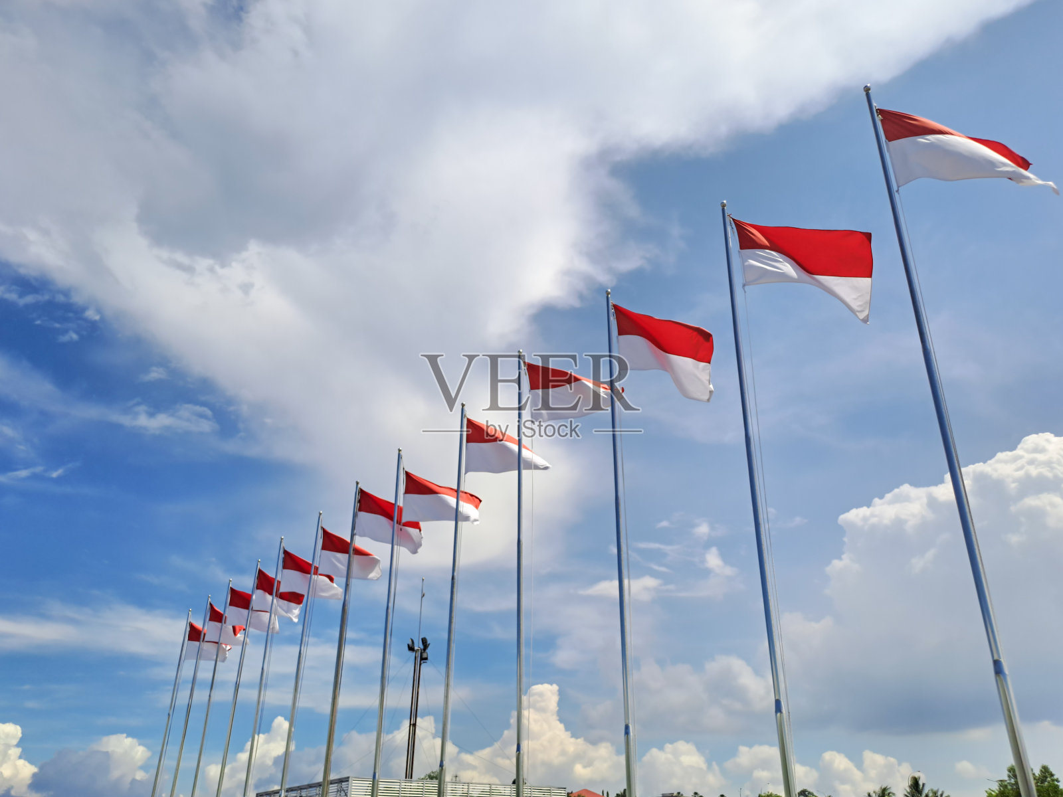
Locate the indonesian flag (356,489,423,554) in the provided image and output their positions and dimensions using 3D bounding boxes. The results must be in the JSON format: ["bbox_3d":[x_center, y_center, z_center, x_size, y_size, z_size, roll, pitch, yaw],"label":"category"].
[{"bbox_3d":[-3.303,2.872,17.954,1.650,1.400,0.400,-4,-27,7],"label":"indonesian flag"}]

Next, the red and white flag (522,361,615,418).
[{"bbox_3d":[0.728,-0.168,12.877,1.640,1.130,0.330,-2,-29,3],"label":"red and white flag"}]

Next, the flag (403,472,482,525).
[{"bbox_3d":[-1.832,2.083,15.963,1.800,1.200,0.400,-4,-27,7],"label":"flag"}]

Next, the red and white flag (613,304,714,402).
[{"bbox_3d":[1.972,-0.697,11.272,1.440,1.760,0.330,-2,-29,3],"label":"red and white flag"}]

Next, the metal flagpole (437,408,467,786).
[{"bbox_3d":[-1.296,3.958,12.758,0.090,8.800,0.090,-2,-29,3],"label":"metal flagpole"}]

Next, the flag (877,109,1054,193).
[{"bbox_3d":[4.246,-2.424,7.556,1.580,1.150,0.400,-4,-27,7],"label":"flag"}]

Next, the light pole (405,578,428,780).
[{"bbox_3d":[-5.059,12.664,33.566,1.000,9.560,0.900,4,-27,-8],"label":"light pole"}]

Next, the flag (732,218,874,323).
[{"bbox_3d":[3.175,-1.521,9.109,1.700,1.400,0.400,-4,-27,7],"label":"flag"}]

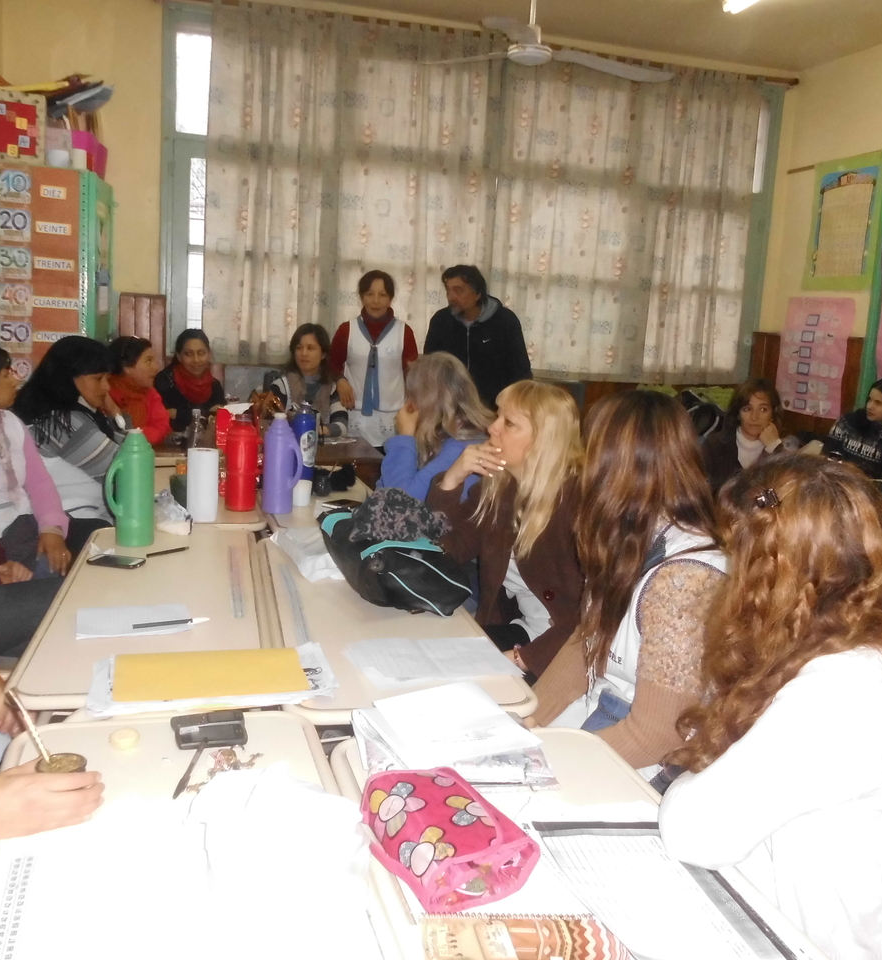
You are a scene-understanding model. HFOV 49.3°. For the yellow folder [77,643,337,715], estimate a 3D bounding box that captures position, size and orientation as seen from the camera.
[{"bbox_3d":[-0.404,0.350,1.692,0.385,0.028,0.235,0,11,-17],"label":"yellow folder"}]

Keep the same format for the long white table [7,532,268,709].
[{"bbox_3d":[-0.660,0.620,2.255,0.455,0.740,1.210,1,11,-13],"label":"long white table"}]

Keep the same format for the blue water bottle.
[{"bbox_3d":[-0.472,-0.107,3.341,0.079,0.315,0.079,2,11,-8],"label":"blue water bottle"}]

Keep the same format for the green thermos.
[{"bbox_3d":[-0.833,0.018,2.572,0.136,0.305,0.106,0,11,-18],"label":"green thermos"}]

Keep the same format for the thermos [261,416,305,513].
[{"bbox_3d":[-0.494,-0.055,3.039,0.130,0.312,0.097,2,11,-8],"label":"thermos"}]

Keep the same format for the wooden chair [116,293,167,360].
[{"bbox_3d":[-1.576,-0.497,5.015,0.380,0.930,0.420,1,11,-16],"label":"wooden chair"}]

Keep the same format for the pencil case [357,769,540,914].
[{"bbox_3d":[0.005,0.443,1.221,0.130,0.070,0.230,-1,11,-26],"label":"pencil case"}]

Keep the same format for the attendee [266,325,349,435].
[{"bbox_3d":[-0.606,-0.073,4.459,0.470,1.270,0.680,1,11,-13],"label":"attendee"}]

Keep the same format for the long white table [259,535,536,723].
[{"bbox_3d":[-0.202,0.654,2.327,0.460,0.740,1.240,1,10,-13],"label":"long white table"}]

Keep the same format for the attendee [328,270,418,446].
[{"bbox_3d":[-0.391,-0.315,5.113,0.460,1.566,0.300,3,11,-5],"label":"attendee"}]

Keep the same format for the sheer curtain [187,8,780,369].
[{"bbox_3d":[0.325,-1.546,5.608,3.320,1.900,0.140,1,11,-16],"label":"sheer curtain"}]

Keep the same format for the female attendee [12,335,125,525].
[{"bbox_3d":[-1.278,0.151,3.380,0.650,1.250,0.500,2,10,-10],"label":"female attendee"}]

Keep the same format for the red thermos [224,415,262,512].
[{"bbox_3d":[-0.667,-0.062,3.216,0.108,0.316,0.130,1,10,-12],"label":"red thermos"}]

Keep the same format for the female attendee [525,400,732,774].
[{"bbox_3d":[0.342,0.475,1.931,0.620,1.290,0.480,6,10,16],"label":"female attendee"}]

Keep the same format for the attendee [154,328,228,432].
[{"bbox_3d":[-1.147,-0.057,4.349,0.460,1.240,0.680,1,11,-16],"label":"attendee"}]

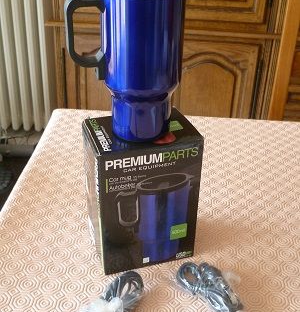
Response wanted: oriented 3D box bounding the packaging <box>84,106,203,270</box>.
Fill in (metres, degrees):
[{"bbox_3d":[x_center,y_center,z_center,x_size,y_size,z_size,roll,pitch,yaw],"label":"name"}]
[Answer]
[{"bbox_3d":[-0.011,0.046,0.578,0.122,0.183,0.084,-10,34,-16],"label":"packaging"}]

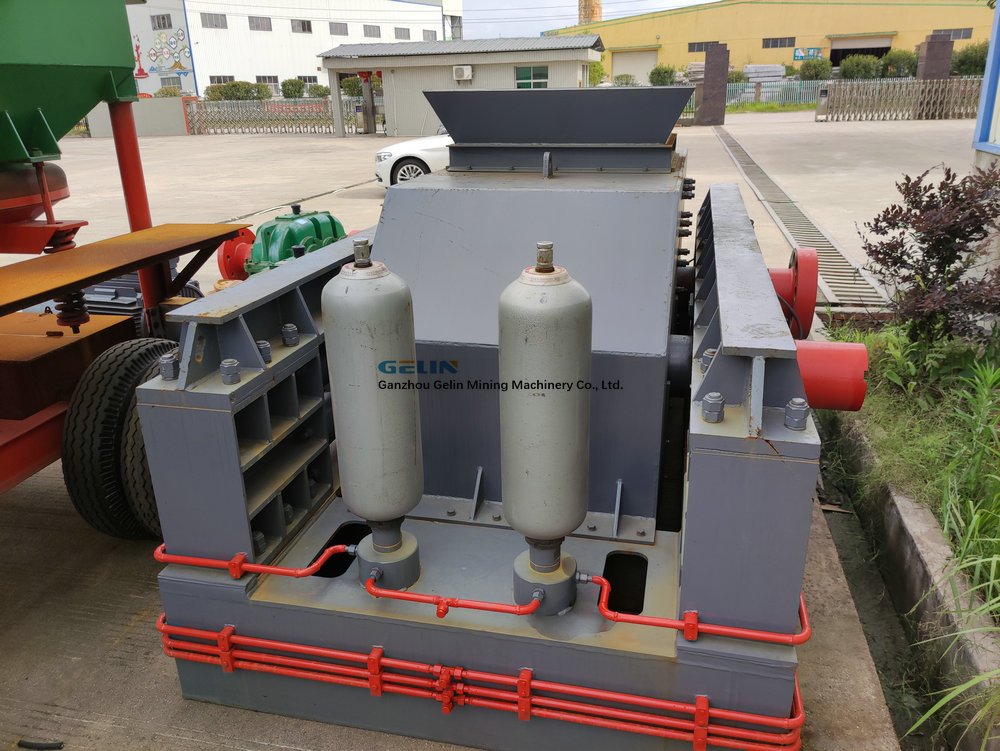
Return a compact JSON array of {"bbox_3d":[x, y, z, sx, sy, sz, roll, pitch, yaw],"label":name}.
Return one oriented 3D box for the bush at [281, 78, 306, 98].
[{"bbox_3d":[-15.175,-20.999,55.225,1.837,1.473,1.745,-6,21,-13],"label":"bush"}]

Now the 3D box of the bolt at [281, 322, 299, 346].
[{"bbox_3d":[-0.656,-0.127,2.348,0.050,0.060,0.050,4,21,13],"label":"bolt"}]

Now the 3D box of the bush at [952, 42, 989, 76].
[{"bbox_3d":[29.916,-19.659,48.423,3.100,3.470,3.100,4,22,16],"label":"bush"}]

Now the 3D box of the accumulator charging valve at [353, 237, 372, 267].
[{"bbox_3d":[-0.332,-0.295,1.815,0.040,0.064,0.040,4,21,13],"label":"accumulator charging valve"}]

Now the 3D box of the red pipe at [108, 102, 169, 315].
[{"bbox_3d":[-1.858,-0.822,3.862,0.110,1.102,0.110,4,21,13],"label":"red pipe"}]

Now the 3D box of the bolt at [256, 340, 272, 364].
[{"bbox_3d":[-0.695,-0.069,2.200,0.050,0.060,0.050,4,21,13],"label":"bolt"}]

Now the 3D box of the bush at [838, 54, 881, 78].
[{"bbox_3d":[27.465,-23.459,57.614,2.952,2.139,2.804,8,23,23],"label":"bush"}]

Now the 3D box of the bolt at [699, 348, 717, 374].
[{"bbox_3d":[0.593,-0.039,2.104,0.053,0.064,0.053,4,21,13],"label":"bolt"}]

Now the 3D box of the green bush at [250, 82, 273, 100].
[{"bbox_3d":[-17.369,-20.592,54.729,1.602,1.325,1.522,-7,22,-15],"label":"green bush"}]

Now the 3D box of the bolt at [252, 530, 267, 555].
[{"bbox_3d":[-0.706,0.486,2.190,0.050,0.059,0.050,4,21,13],"label":"bolt"}]

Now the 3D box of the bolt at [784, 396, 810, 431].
[{"bbox_3d":[0.679,0.087,1.713,0.052,0.062,0.052,4,21,13],"label":"bolt"}]

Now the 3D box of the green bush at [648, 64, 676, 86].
[{"bbox_3d":[13.436,-24.625,61.944,2.225,1.803,2.114,3,21,11],"label":"green bush"}]

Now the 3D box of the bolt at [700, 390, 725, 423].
[{"bbox_3d":[0.517,0.074,1.812,0.053,0.064,0.053,4,21,13],"label":"bolt"}]

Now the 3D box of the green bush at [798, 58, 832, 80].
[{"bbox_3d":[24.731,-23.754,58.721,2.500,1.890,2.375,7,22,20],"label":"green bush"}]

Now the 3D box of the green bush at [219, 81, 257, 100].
[{"bbox_3d":[-19.680,-21.011,57.107,2.500,2.550,2.500,4,22,16],"label":"green bush"}]

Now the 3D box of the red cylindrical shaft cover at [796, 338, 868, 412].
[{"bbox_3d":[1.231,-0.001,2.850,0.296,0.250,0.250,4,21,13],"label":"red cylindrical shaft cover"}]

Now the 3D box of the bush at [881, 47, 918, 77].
[{"bbox_3d":[26.092,-19.794,49.554,2.800,3.130,2.800,4,22,16],"label":"bush"}]

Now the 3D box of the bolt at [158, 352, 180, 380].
[{"bbox_3d":[-0.920,-0.022,2.080,0.051,0.061,0.051,4,21,13],"label":"bolt"}]

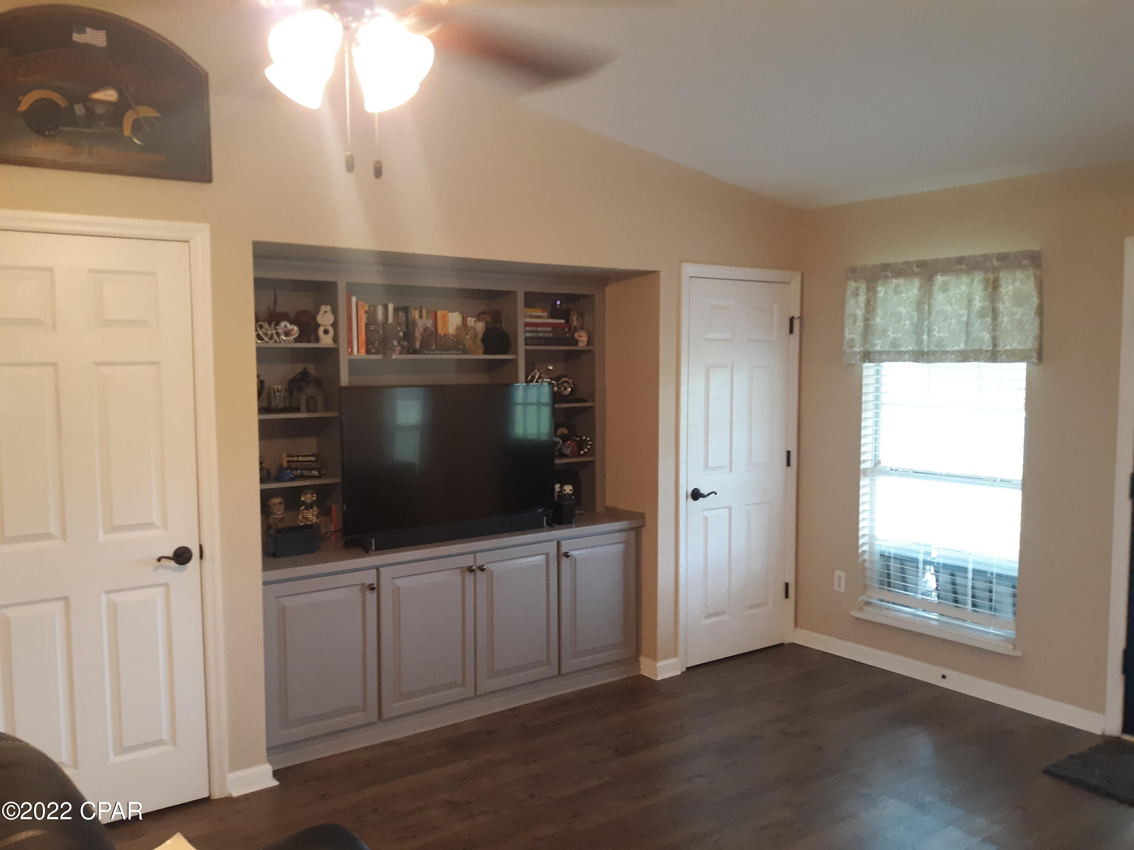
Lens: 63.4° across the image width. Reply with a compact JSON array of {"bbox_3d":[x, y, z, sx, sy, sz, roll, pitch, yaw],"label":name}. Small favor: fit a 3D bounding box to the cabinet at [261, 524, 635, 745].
[{"bbox_3d":[-0.557,0.905,4.365,1.970,0.745,0.540,-3,5,-36],"label":"cabinet"}]

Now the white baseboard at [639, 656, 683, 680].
[{"bbox_3d":[0.491,1.242,4.747,0.173,0.093,0.126,-3,5,-36],"label":"white baseboard"}]

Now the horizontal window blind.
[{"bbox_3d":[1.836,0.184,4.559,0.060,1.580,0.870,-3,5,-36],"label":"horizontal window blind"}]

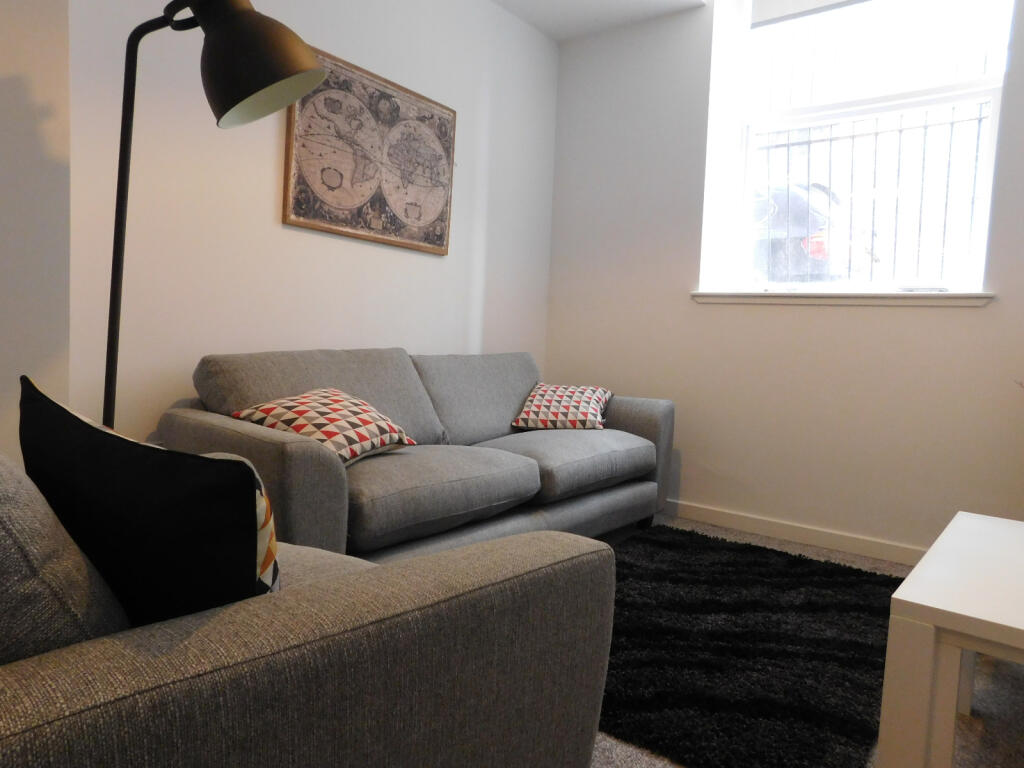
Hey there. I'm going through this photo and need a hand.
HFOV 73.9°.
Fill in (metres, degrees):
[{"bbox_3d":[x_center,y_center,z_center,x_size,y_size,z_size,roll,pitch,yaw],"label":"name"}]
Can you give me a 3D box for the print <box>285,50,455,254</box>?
[{"bbox_3d":[-0.549,-0.923,2.822,0.022,0.653,0.888,6,5,36],"label":"print"}]

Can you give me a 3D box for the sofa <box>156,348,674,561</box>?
[{"bbox_3d":[-0.207,0.280,2.700,0.846,0.805,2.192,6,5,36],"label":"sofa"}]

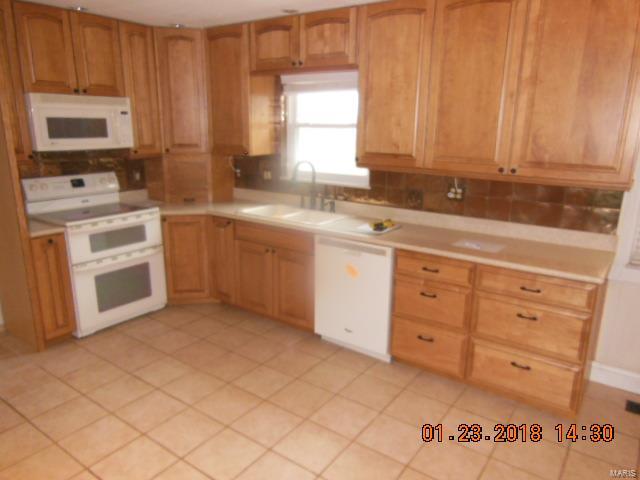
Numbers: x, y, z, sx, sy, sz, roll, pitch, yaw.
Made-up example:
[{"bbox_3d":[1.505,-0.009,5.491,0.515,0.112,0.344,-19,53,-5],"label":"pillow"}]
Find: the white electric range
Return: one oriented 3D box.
[{"bbox_3d":[-1.804,0.088,3.757,0.680,1.165,0.759,11,17,34],"label":"white electric range"}]

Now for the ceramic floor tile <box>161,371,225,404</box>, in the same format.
[{"bbox_3d":[-0.800,0.937,2.945,0.307,0.010,0.307,11,17,34],"label":"ceramic floor tile"}]

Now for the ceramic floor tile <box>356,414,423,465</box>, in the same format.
[{"bbox_3d":[0.396,1.069,2.490,0.306,0.010,0.306,11,17,34],"label":"ceramic floor tile"}]

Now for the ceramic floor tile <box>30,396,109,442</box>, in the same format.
[{"bbox_3d":[-1.416,1.010,2.629,0.307,0.010,0.307,11,17,34],"label":"ceramic floor tile"}]

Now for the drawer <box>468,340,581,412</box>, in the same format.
[{"bbox_3d":[1.258,0.725,2.801,0.586,0.269,0.420,10,17,32],"label":"drawer"}]

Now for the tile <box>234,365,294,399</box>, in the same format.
[{"bbox_3d":[-0.360,0.917,2.981,0.302,0.012,0.302,11,17,34],"label":"tile"}]

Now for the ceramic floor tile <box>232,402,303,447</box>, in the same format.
[{"bbox_3d":[-0.288,1.022,2.564,0.302,0.012,0.302,11,17,34],"label":"ceramic floor tile"}]

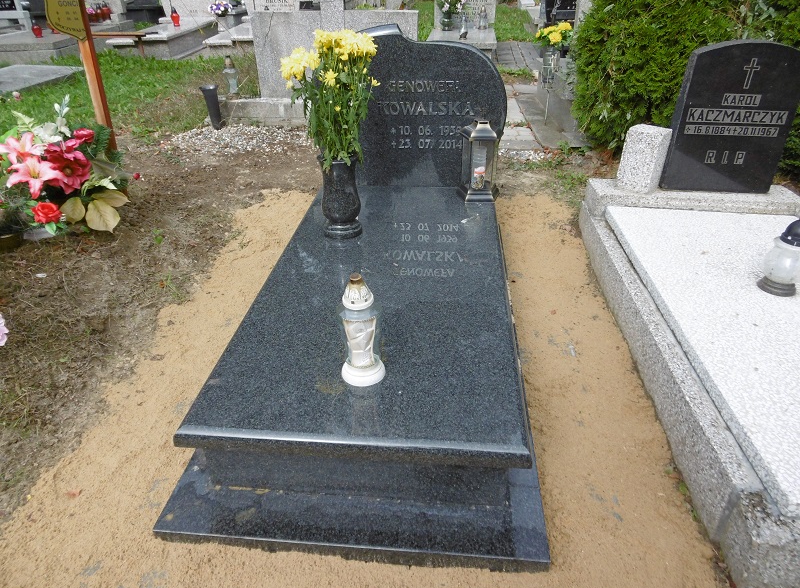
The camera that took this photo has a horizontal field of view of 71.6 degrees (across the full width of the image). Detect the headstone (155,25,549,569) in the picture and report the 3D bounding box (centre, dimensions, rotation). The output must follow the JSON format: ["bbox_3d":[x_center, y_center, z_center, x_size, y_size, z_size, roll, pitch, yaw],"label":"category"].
[{"bbox_3d":[-0.049,-0.281,1.859,0.935,0.952,1.879,2,31,5],"label":"headstone"}]

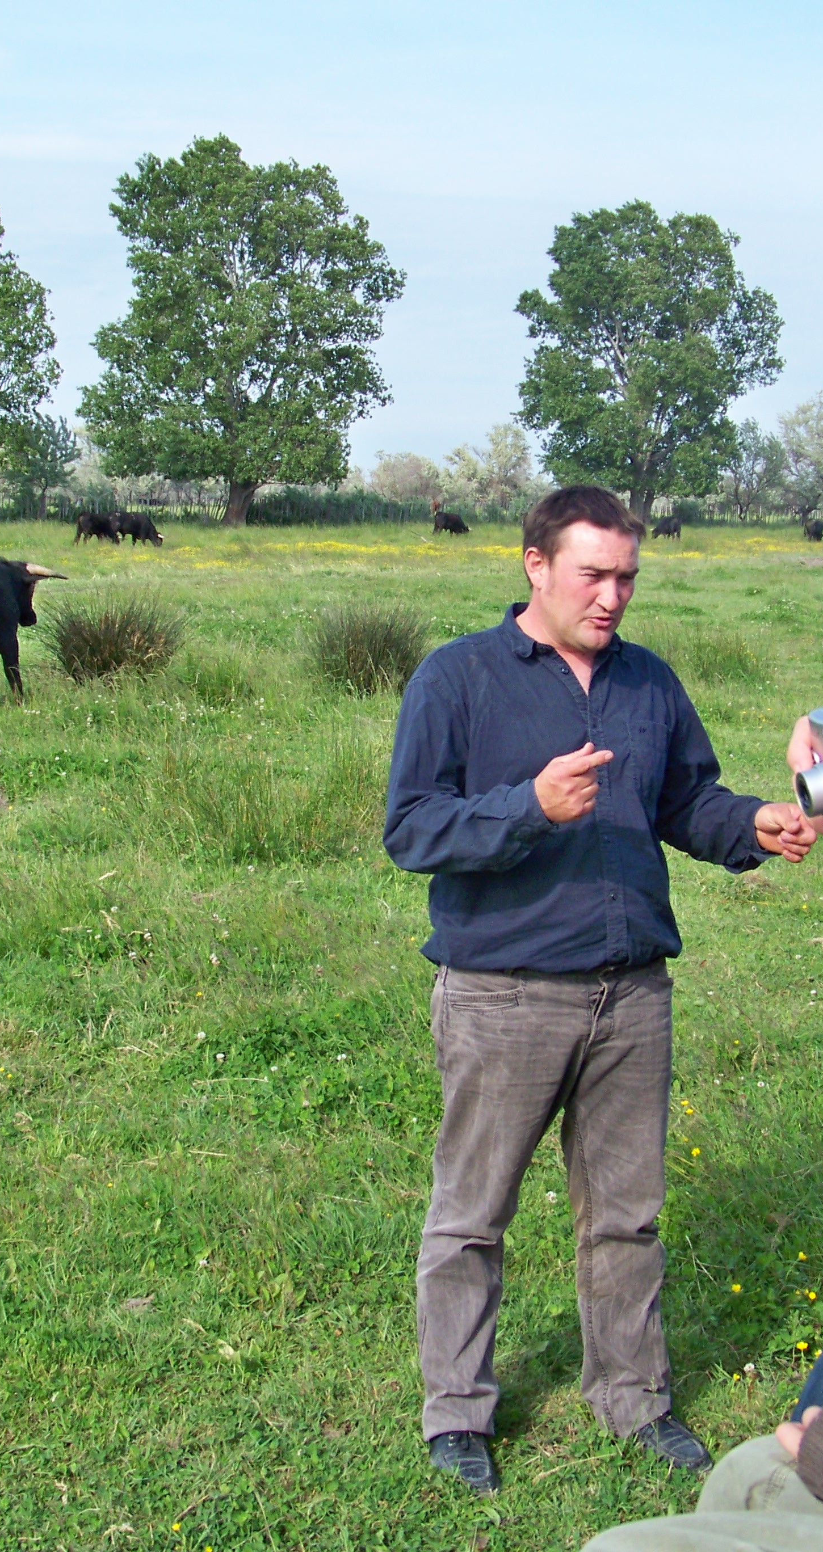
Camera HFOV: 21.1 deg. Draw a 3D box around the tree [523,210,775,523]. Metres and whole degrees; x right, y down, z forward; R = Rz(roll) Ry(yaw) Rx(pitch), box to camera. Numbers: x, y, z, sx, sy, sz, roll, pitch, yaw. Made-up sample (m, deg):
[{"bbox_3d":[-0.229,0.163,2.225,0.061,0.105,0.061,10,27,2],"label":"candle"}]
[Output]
[{"bbox_3d":[13.645,-23.716,127.000,14.860,18.560,14.240,1,7,0],"label":"tree"}]

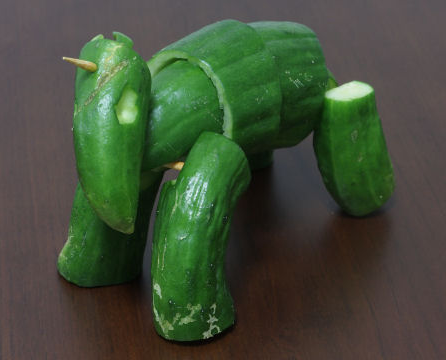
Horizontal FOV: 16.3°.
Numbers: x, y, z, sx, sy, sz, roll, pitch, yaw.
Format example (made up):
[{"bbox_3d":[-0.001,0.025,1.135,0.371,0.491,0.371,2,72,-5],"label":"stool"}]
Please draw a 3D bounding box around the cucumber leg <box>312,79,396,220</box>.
[{"bbox_3d":[0.057,-0.013,0.668,0.034,0.058,0.034,-4,28,2],"label":"cucumber leg"}]

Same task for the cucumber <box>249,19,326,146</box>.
[{"bbox_3d":[0.024,-0.038,0.647,0.037,0.052,0.052,-20,34,-33],"label":"cucumber"}]

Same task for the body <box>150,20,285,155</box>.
[{"bbox_3d":[-0.003,-0.033,0.623,0.053,0.053,0.042,22,35,36],"label":"body"}]

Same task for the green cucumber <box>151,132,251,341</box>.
[{"bbox_3d":[-0.006,0.019,0.587,0.035,0.079,0.035,21,27,31],"label":"green cucumber"}]

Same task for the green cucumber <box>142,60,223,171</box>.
[{"bbox_3d":[-0.019,-0.025,0.604,0.041,0.041,0.046,20,34,32],"label":"green cucumber"}]

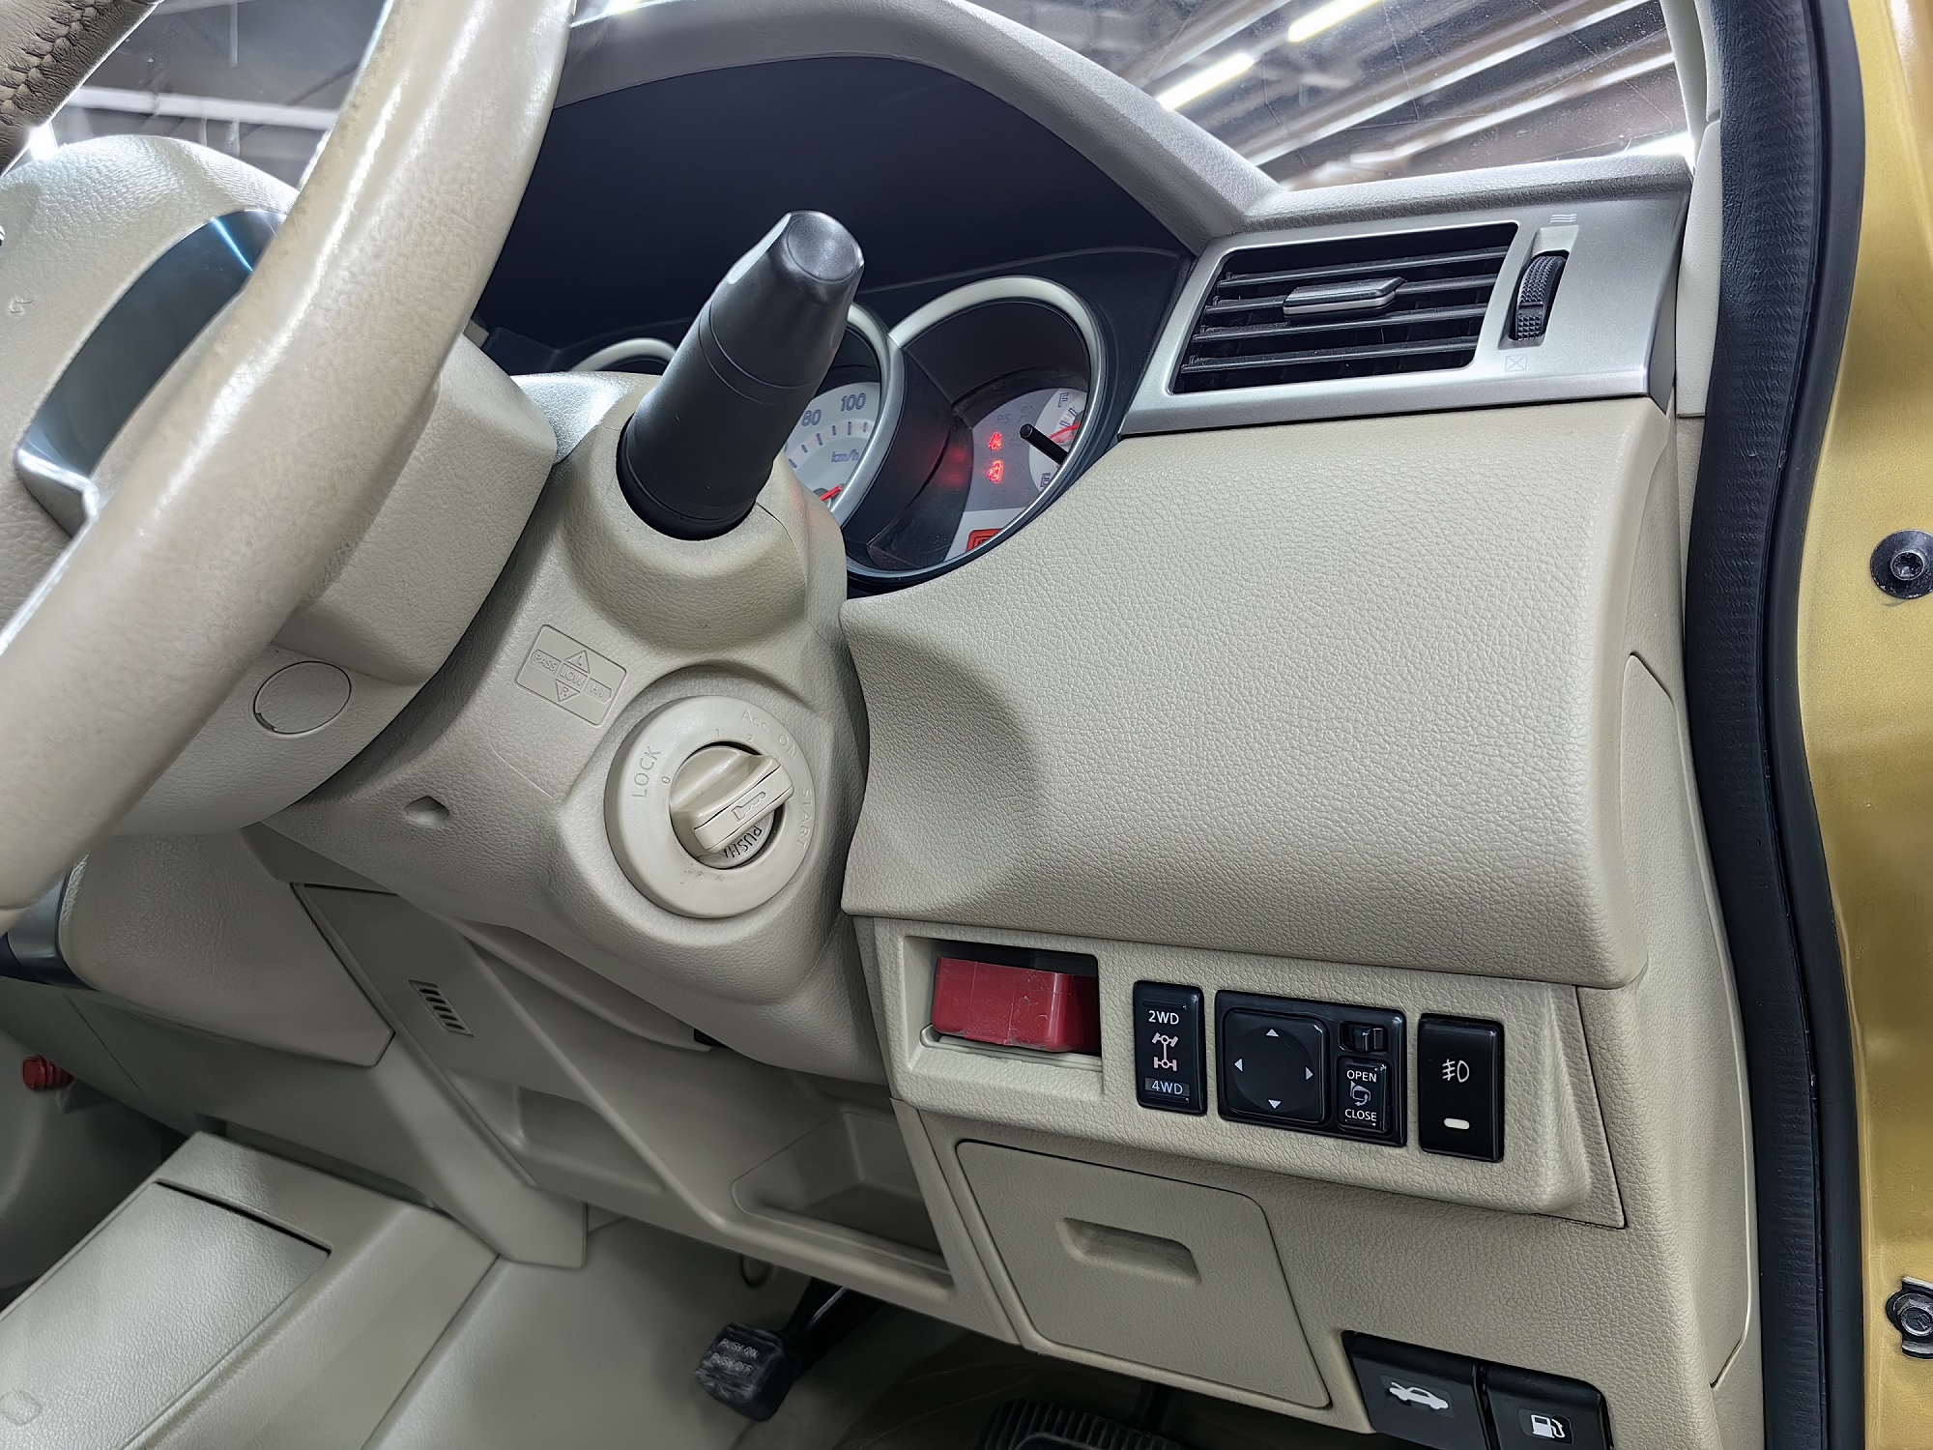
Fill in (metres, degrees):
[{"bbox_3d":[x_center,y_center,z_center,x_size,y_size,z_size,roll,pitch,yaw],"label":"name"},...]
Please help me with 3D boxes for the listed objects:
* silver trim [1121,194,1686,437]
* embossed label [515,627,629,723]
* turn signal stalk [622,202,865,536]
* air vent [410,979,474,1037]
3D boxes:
[{"bbox_3d":[0.151,-0.132,0.513,0.166,0.100,0.030,1,-33,28],"label":"silver trim"},{"bbox_3d":[-0.109,-0.013,0.416,0.003,0.019,0.030,15,-13,40],"label":"embossed label"},{"bbox_3d":[-0.056,-0.091,0.393,0.038,0.038,0.081,-9,-34,-49],"label":"turn signal stalk"},{"bbox_3d":[-0.225,0.121,0.651,0.017,0.033,0.006,1,40,28],"label":"air vent"}]

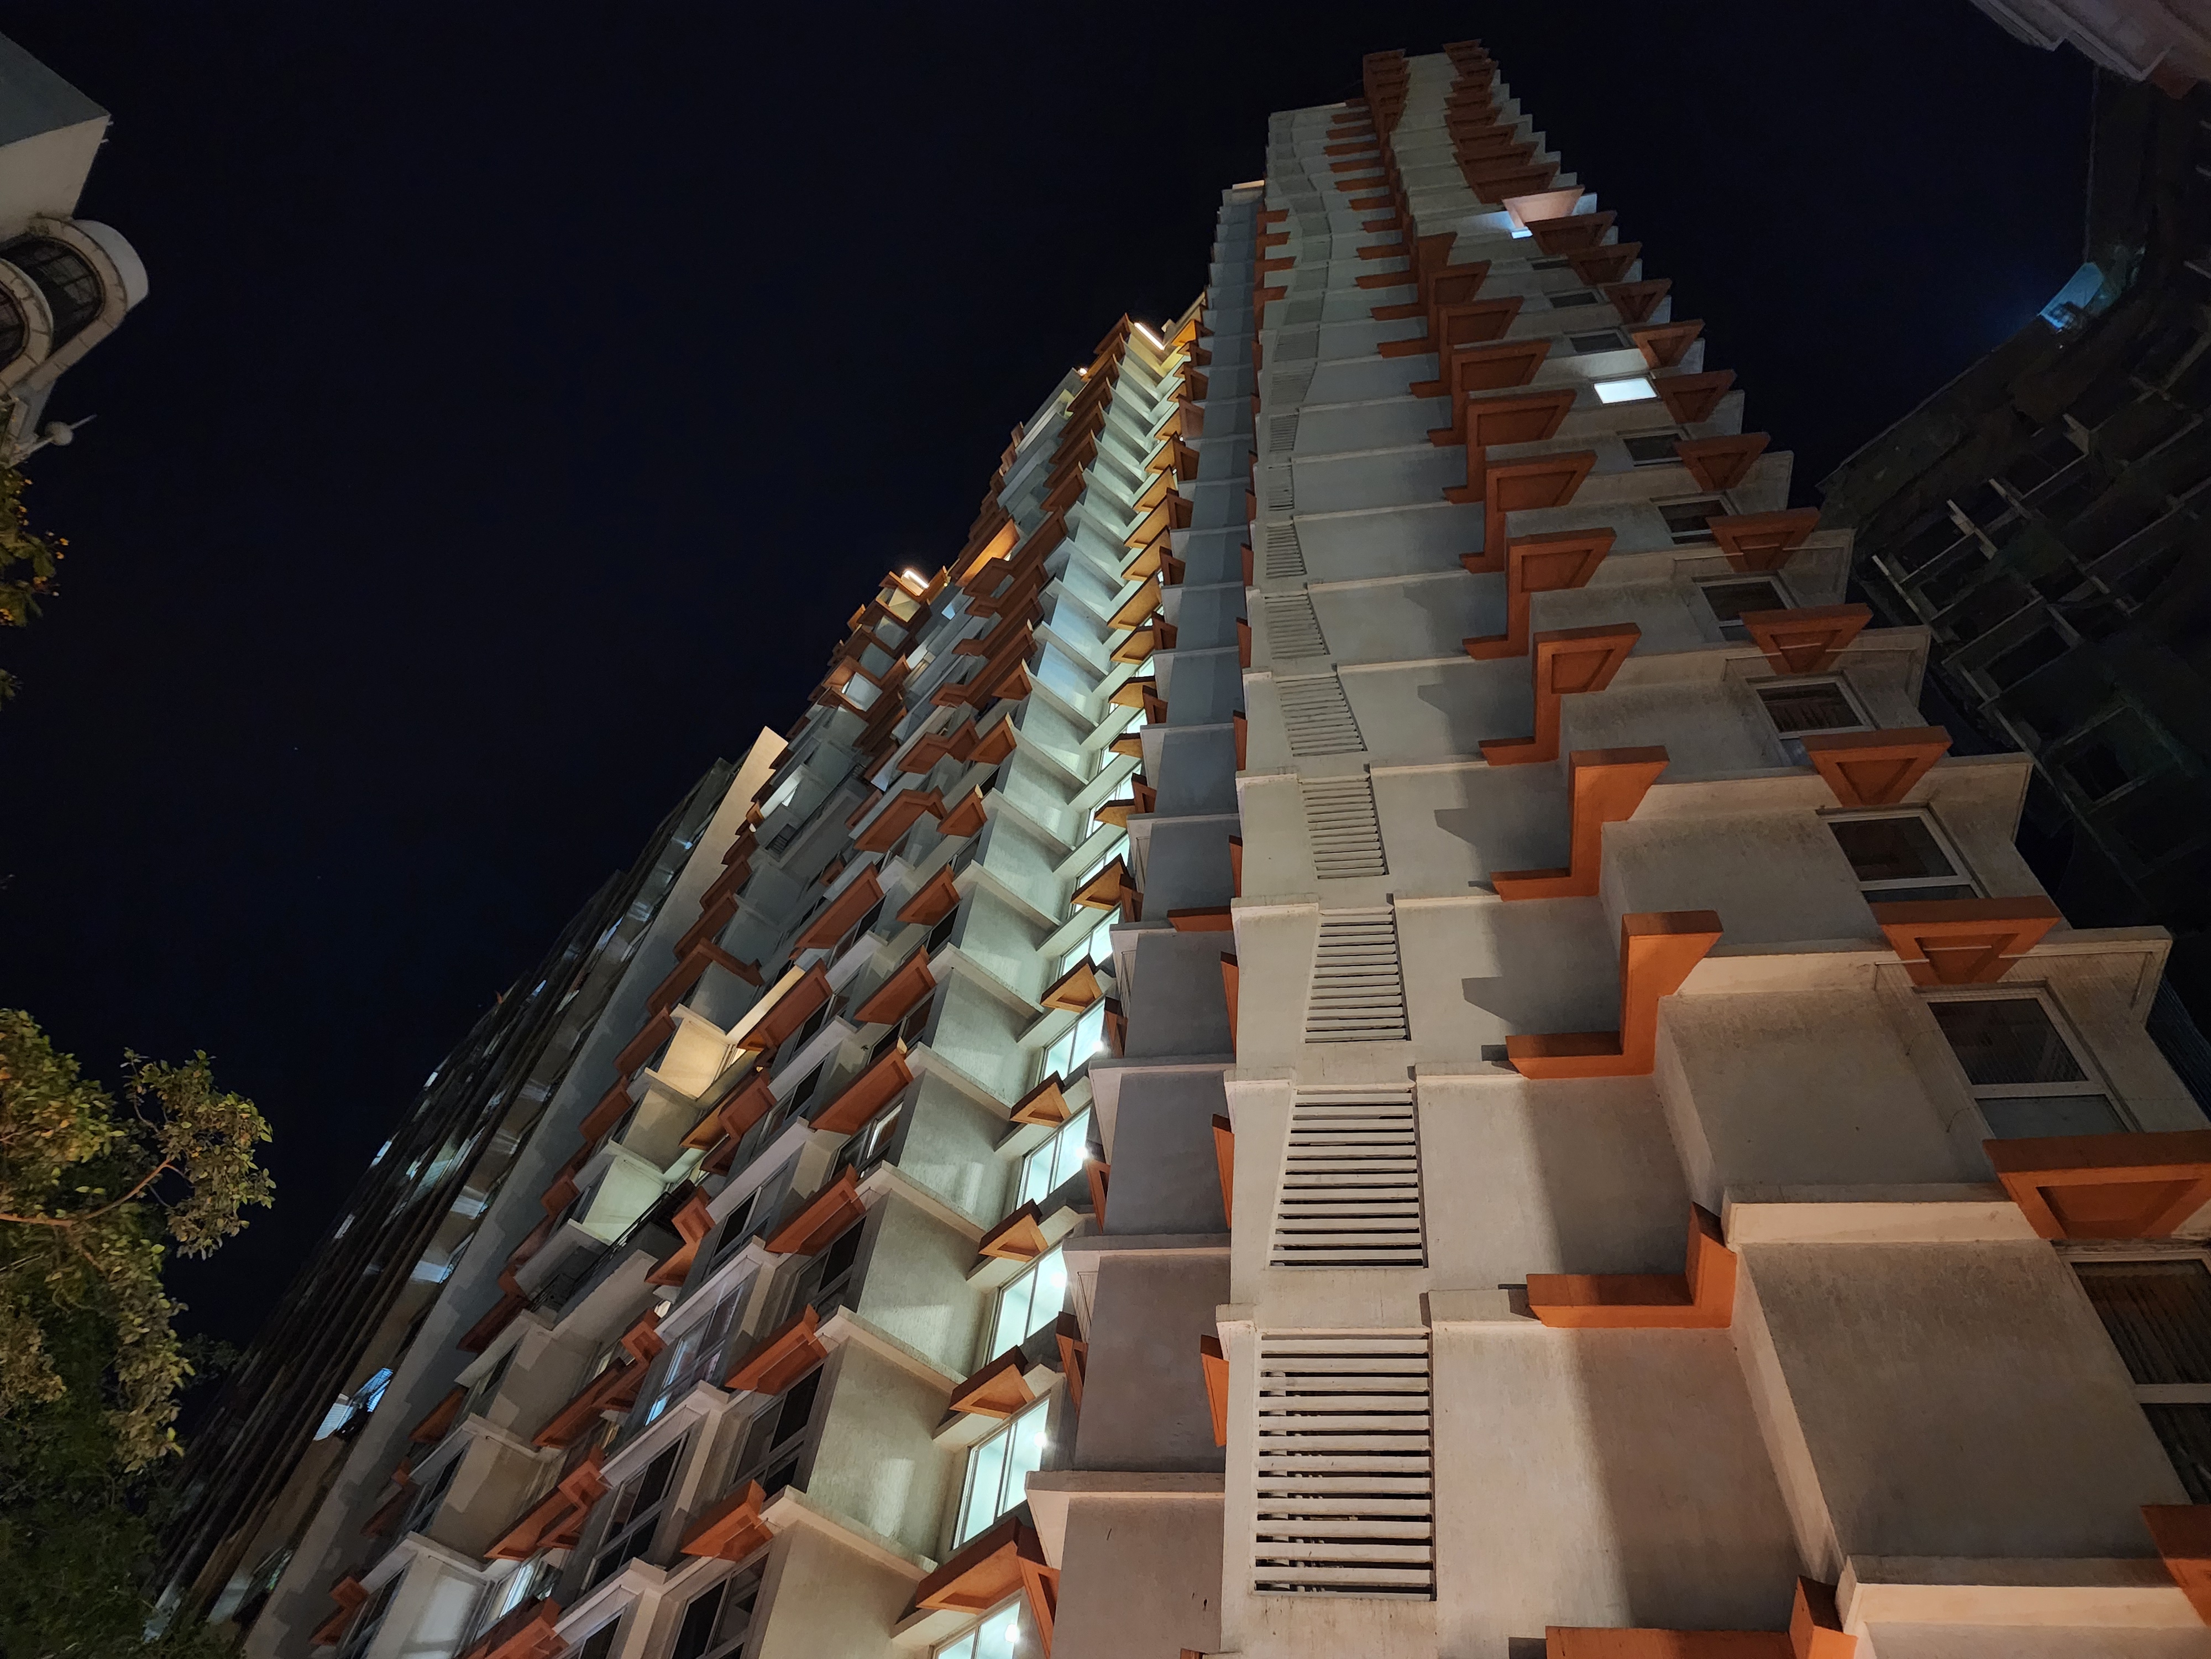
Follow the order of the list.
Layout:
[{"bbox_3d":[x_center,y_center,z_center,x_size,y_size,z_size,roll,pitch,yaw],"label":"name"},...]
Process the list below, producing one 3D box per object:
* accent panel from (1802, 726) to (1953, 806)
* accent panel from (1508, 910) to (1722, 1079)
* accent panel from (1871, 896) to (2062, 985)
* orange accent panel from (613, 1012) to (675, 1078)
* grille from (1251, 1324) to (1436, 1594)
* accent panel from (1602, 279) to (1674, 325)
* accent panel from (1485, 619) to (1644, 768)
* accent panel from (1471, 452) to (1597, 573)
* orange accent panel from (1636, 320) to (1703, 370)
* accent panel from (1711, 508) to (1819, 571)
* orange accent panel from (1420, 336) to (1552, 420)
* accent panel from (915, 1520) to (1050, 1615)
[{"bbox_3d":[8.387,-0.655,16.104,1.461,0.300,0.756,-3,-56,9],"label":"accent panel"},{"bbox_3d":[5.013,1.684,14.621,1.925,0.330,1.841,-3,-56,9],"label":"accent panel"},{"bbox_3d":[8.000,1.065,13.803,1.530,0.310,0.750,-3,-56,9],"label":"accent panel"},{"bbox_3d":[-15.403,7.071,49.616,0.690,0.350,3.621,37,-59,-18],"label":"orange accent panel"},{"bbox_3d":[1.981,5.098,11.913,1.518,2.322,0.150,-3,-56,9],"label":"grille"},{"bbox_3d":[11.095,-11.004,30.767,1.370,0.350,0.730,-3,-56,9],"label":"accent panel"},{"bbox_3d":[5.988,-1.759,19.434,1.960,0.310,1.840,-3,-56,9],"label":"accent panel"},{"bbox_3d":[6.966,-5.205,24.263,2.130,0.310,1.840,-3,-56,9],"label":"accent panel"},{"bbox_3d":[10.796,-9.293,28.292,1.290,0.310,0.740,-3,-56,9],"label":"orange accent panel"},{"bbox_3d":[9.385,-4.107,21.054,1.440,0.310,0.760,-3,-56,9],"label":"accent panel"},{"bbox_3d":[7.596,-8.618,29.179,2.390,0.330,1.760,-3,-56,9],"label":"orange accent panel"},{"bbox_3d":[-1.597,10.139,19.984,0.735,0.306,2.361,37,-59,-17],"label":"accent panel"}]

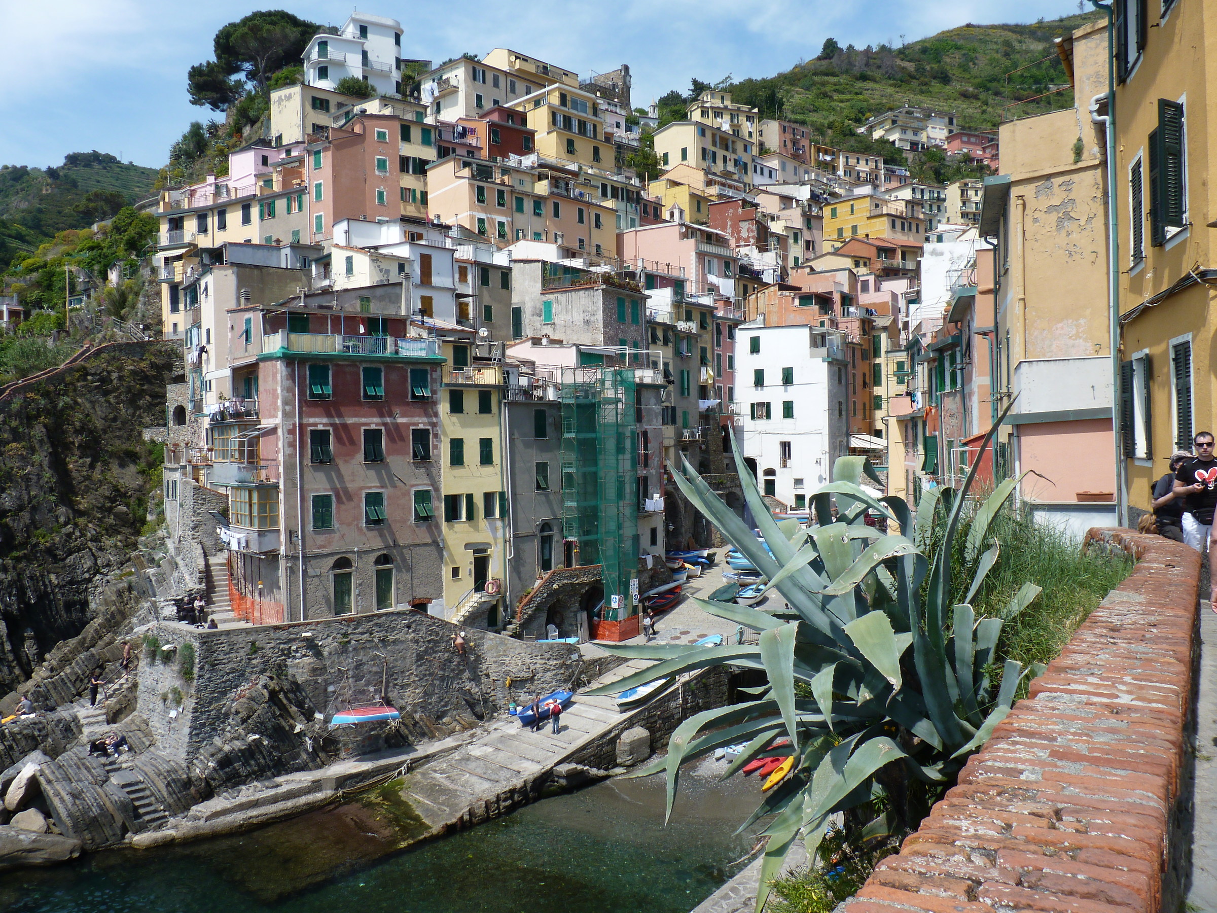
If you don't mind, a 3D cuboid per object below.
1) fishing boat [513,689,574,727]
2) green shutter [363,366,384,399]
[{"bbox_3d":[-3.220,12.800,48.050,1.400,0.680,3.600,-1,9,44],"label":"fishing boat"},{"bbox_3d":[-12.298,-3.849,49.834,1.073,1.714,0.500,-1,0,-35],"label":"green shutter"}]

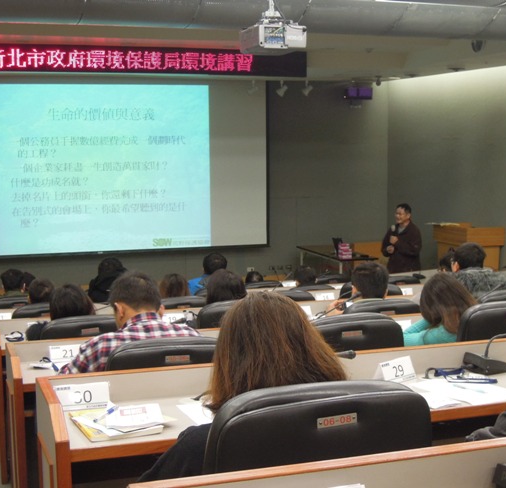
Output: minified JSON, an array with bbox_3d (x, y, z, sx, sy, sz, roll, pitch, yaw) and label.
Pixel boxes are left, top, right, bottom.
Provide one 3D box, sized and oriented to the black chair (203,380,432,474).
[{"bbox_3d":[0.065,0.772,2.147,0.520,1.020,0.600,-3,7,-22],"label":"black chair"}]

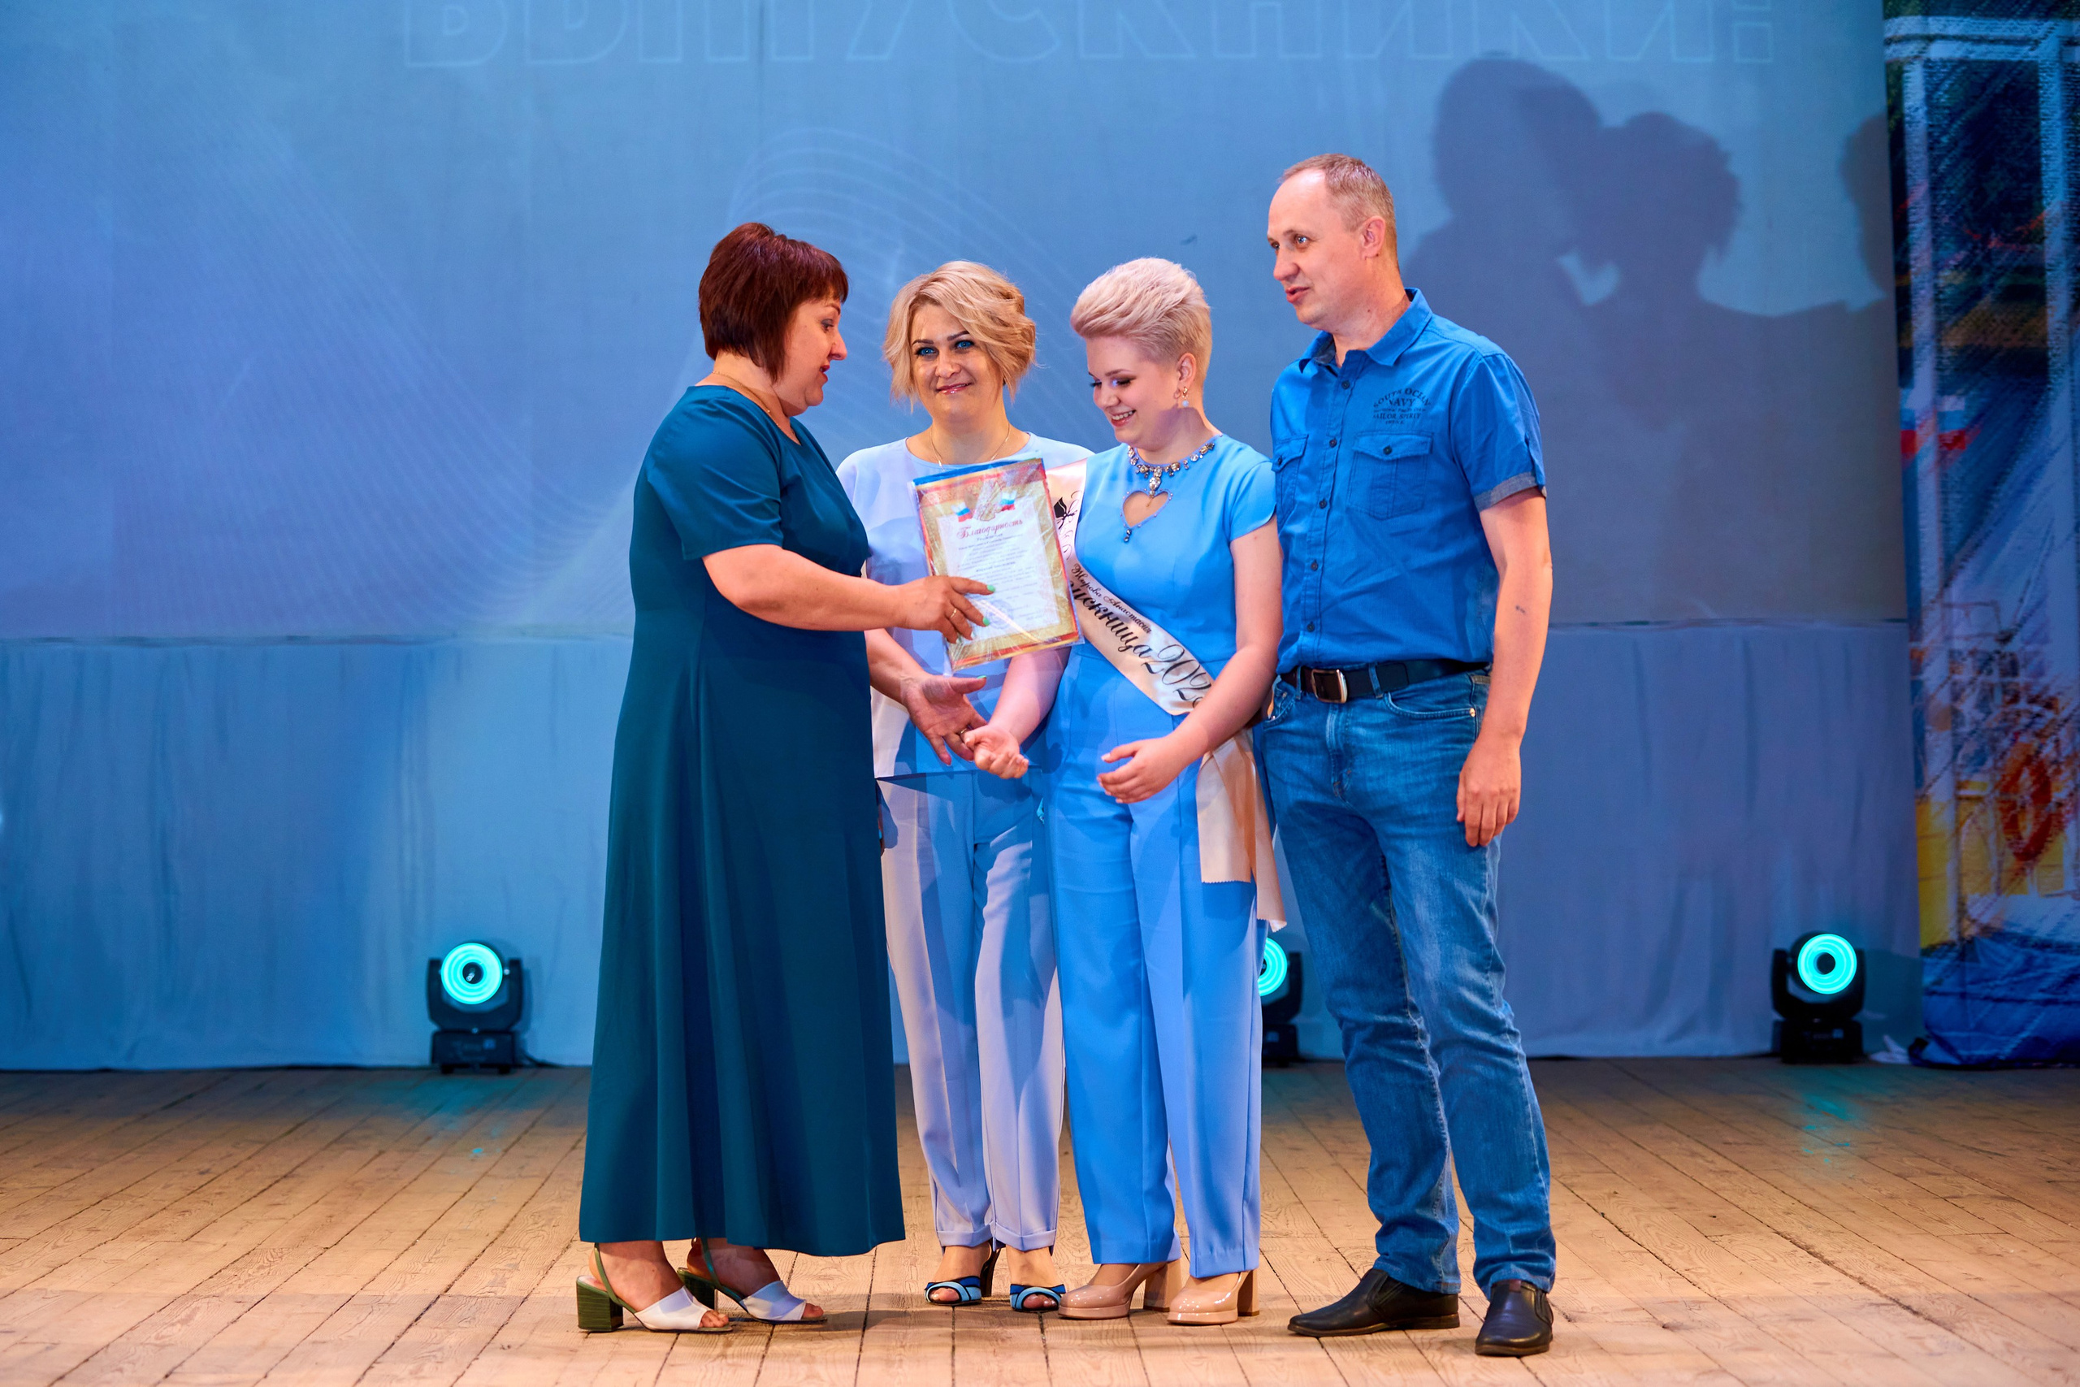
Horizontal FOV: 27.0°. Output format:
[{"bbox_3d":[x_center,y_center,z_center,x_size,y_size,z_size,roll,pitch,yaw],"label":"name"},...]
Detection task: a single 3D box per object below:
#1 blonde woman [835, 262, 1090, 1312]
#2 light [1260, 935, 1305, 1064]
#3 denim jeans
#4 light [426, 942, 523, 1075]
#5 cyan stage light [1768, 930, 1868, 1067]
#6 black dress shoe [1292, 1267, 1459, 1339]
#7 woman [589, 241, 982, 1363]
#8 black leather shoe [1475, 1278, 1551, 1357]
[{"bbox_3d":[-0.126,0.143,7.099,0.450,1.710,0.400,0,-1,10],"label":"blonde woman"},{"bbox_3d":[0.610,0.867,12.192,0.270,0.370,0.240,0,-1,-3],"label":"light"},{"bbox_3d":[0.573,0.440,6.736,0.440,0.965,0.340,-1,-1,29],"label":"denim jeans"},{"bbox_3d":[-1.579,0.873,12.132,0.270,0.370,0.240,0,-1,-3],"label":"light"},{"bbox_3d":[2.214,0.864,12.332,0.270,0.370,0.240,0,-1,-3],"label":"cyan stage light"},{"bbox_3d":[0.524,0.941,6.786,0.285,0.105,0.105,0,-1,-19],"label":"black dress shoe"},{"bbox_3d":[-0.410,0.127,6.900,0.620,1.740,0.500,0,-1,13],"label":"woman"},{"bbox_3d":[0.730,0.938,6.611,0.105,0.105,0.285,0,-1,13],"label":"black leather shoe"}]

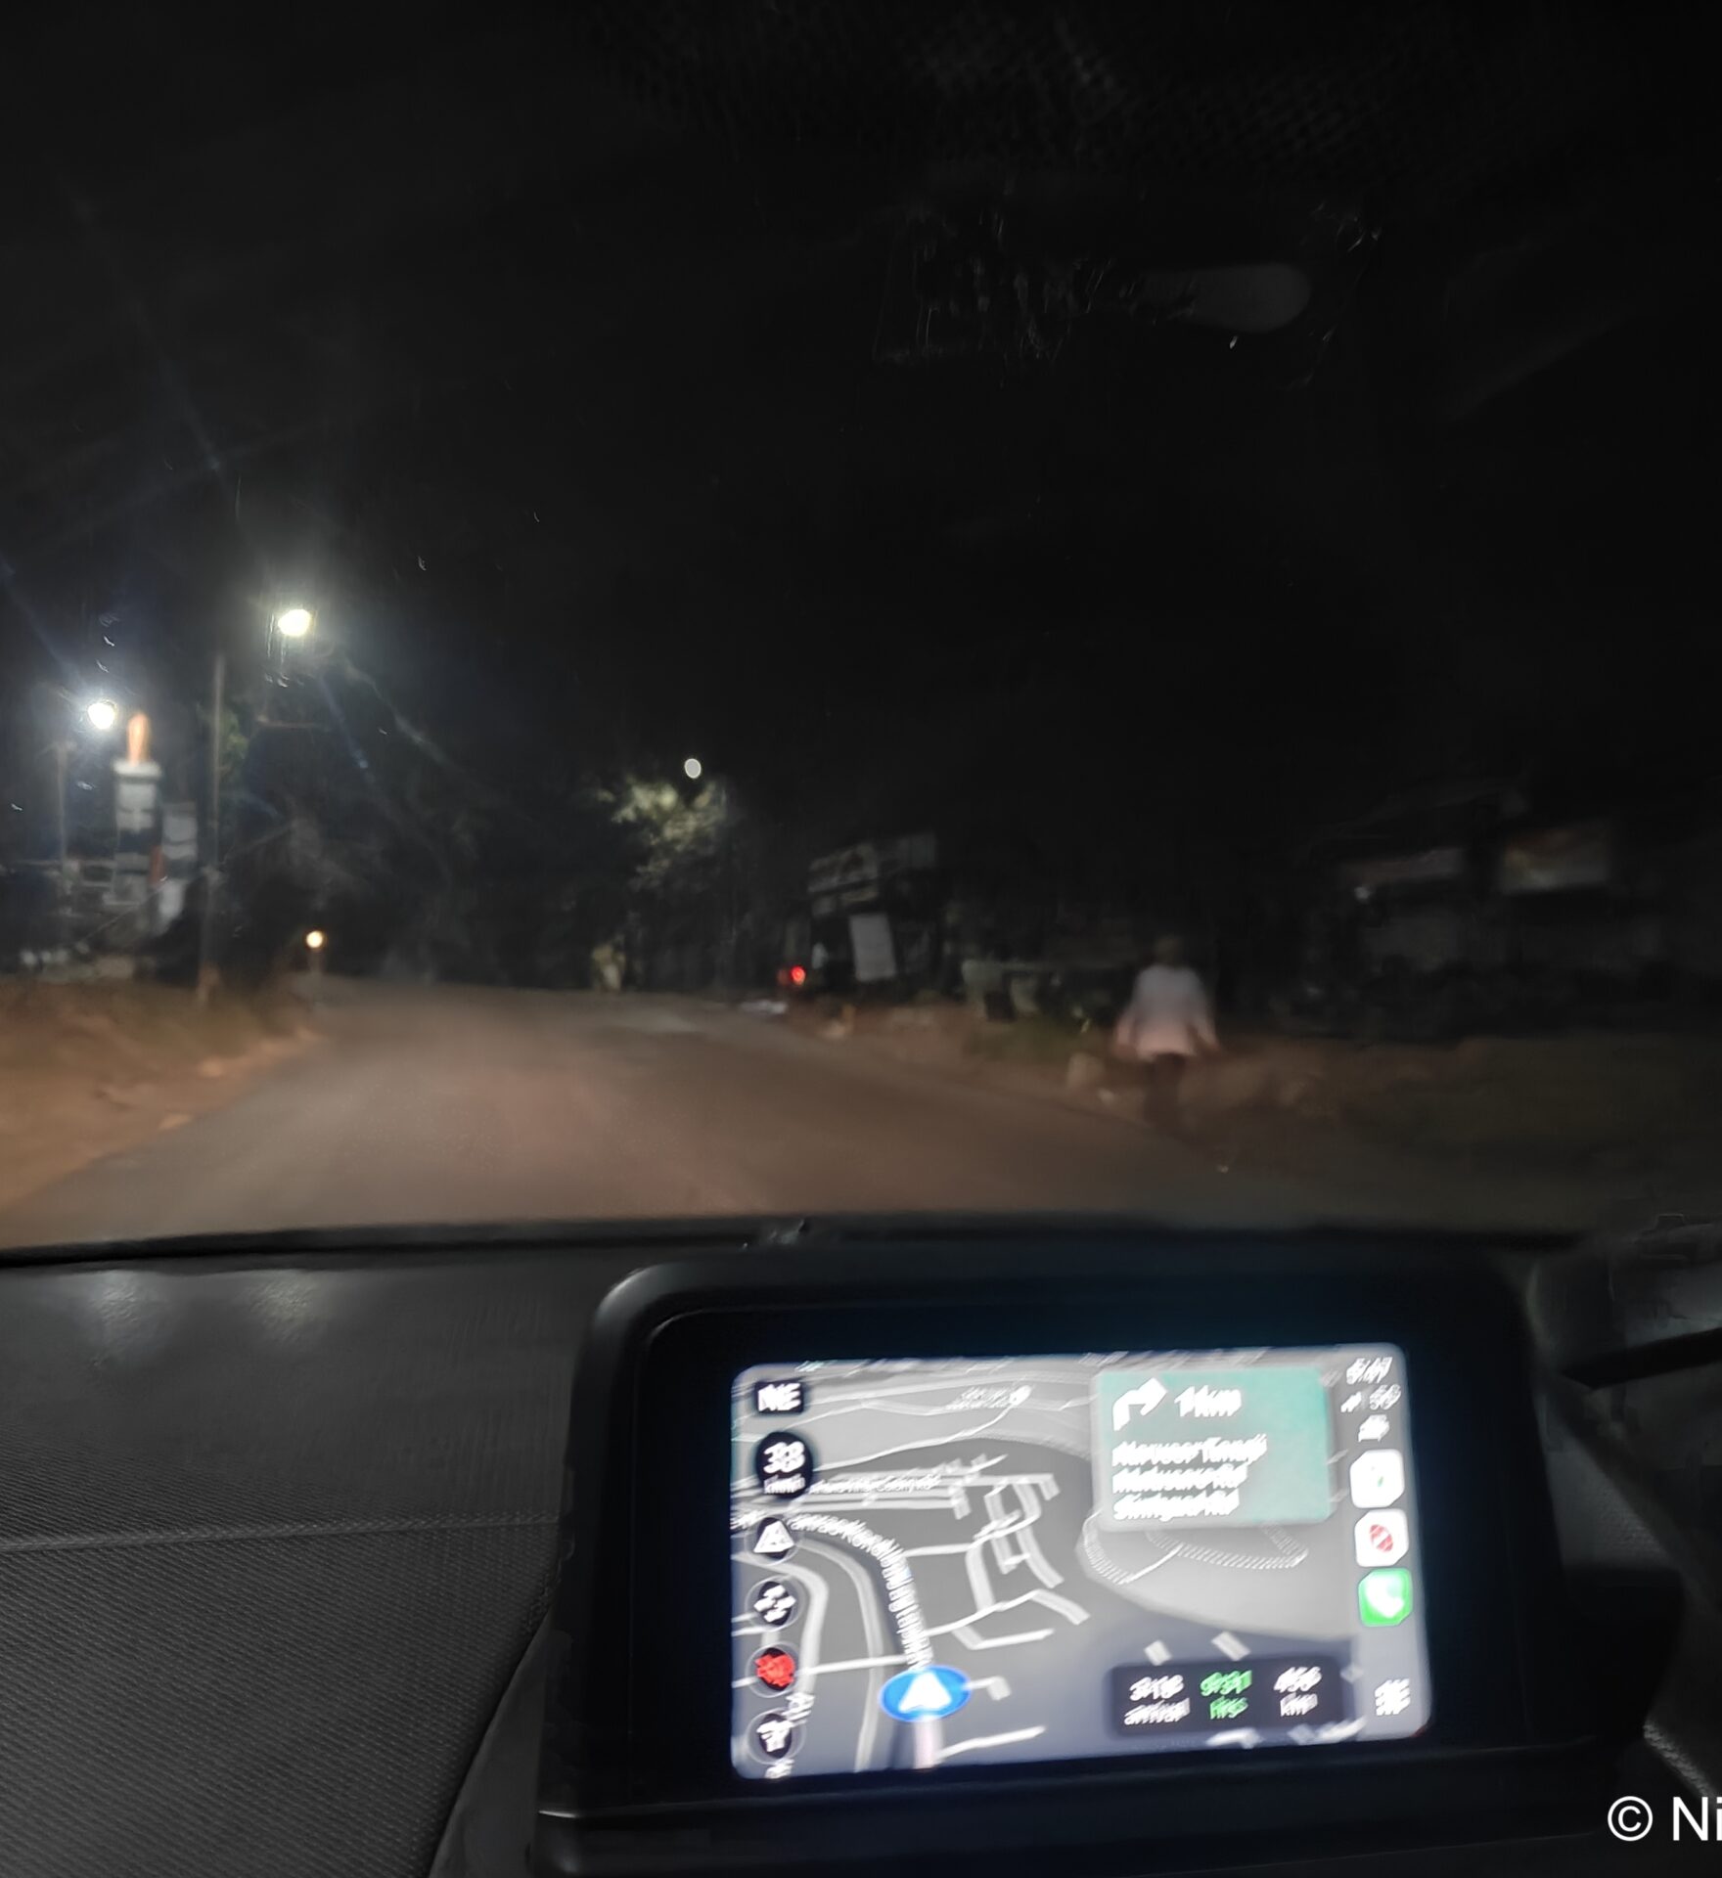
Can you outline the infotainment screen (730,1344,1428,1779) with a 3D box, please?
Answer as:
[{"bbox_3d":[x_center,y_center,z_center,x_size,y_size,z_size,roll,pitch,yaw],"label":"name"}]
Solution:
[{"bbox_3d":[0.055,0.158,0.452,0.177,0.100,0.020,0,-6,-6],"label":"infotainment screen"}]

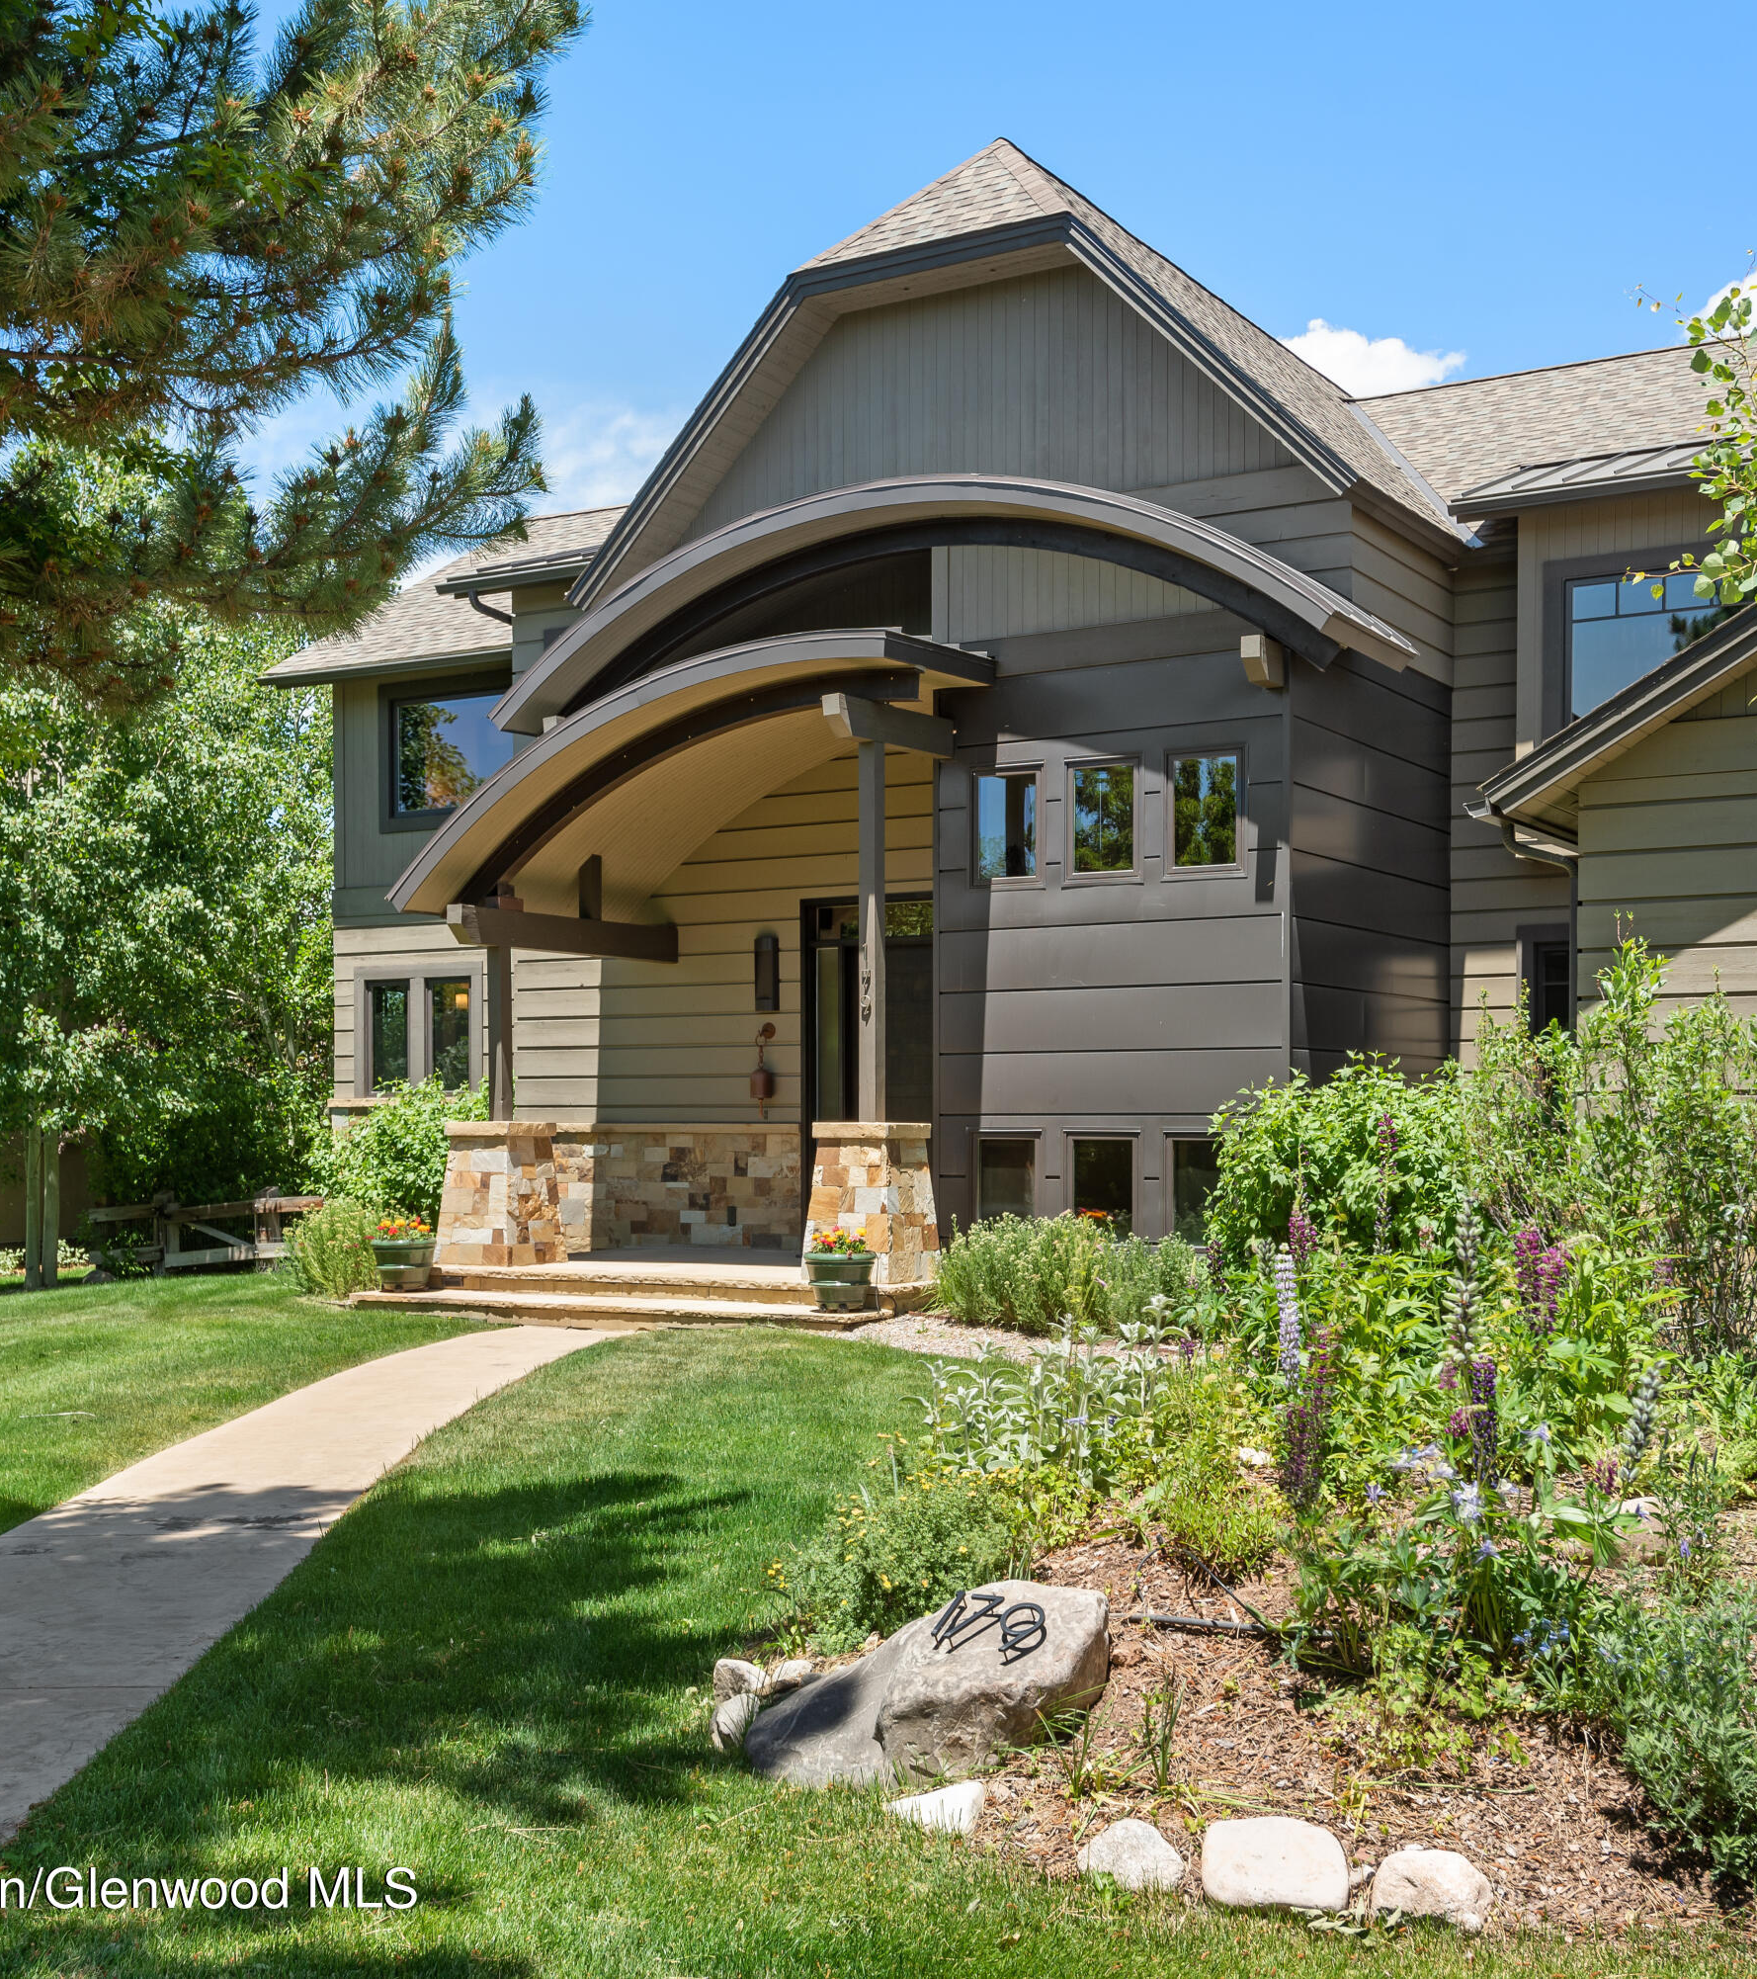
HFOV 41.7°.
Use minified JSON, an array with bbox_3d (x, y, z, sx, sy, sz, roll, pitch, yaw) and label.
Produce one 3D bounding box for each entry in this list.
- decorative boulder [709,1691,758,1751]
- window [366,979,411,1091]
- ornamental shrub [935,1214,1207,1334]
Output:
[{"bbox_3d":[-0.334,1.679,5.300,0.110,0.125,0.120,-1,-2,32],"label":"decorative boulder"},{"bbox_3d":[-4.863,0.460,22.900,0.550,1.120,0.120,-1,-2,32],"label":"window"},{"bbox_3d":[1.251,1.857,15.100,1.550,0.770,0.900,-1,-2,32],"label":"ornamental shrub"}]

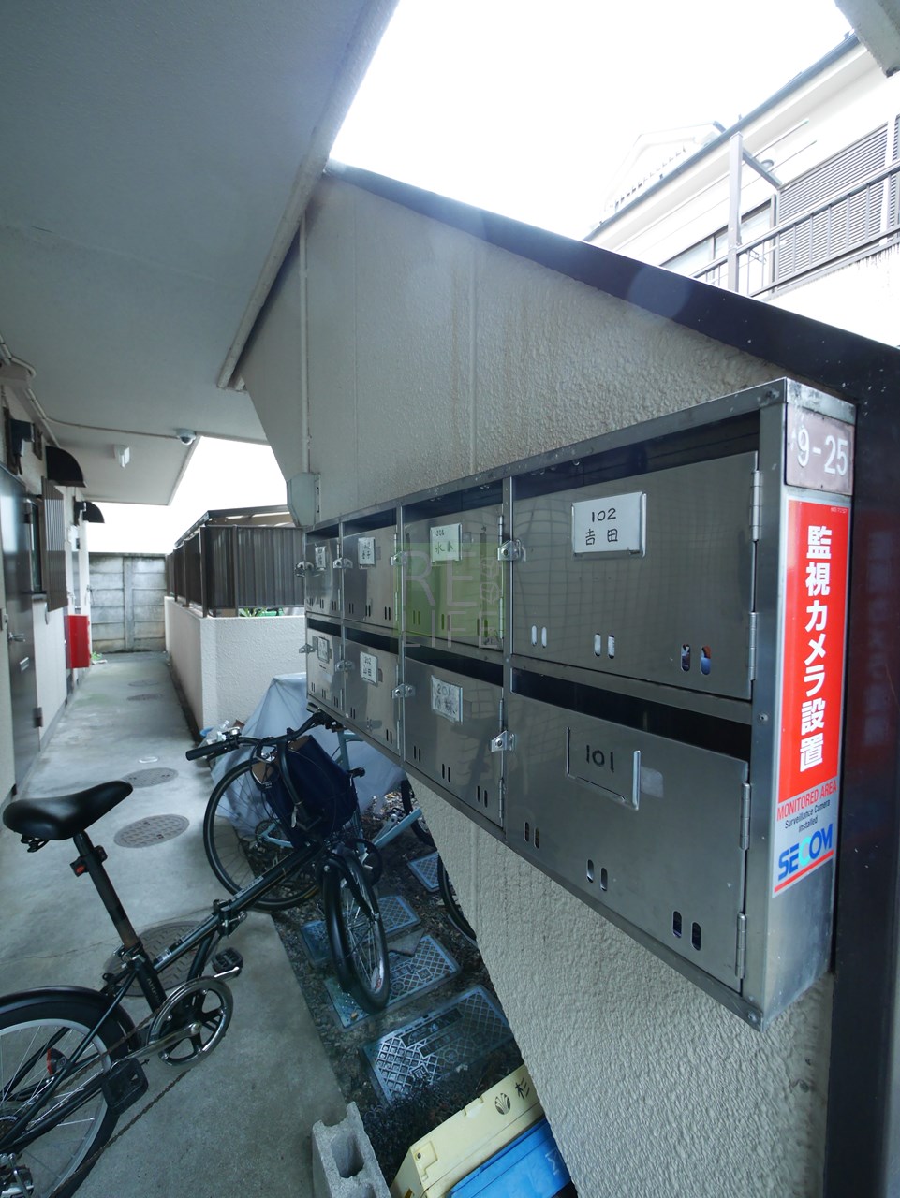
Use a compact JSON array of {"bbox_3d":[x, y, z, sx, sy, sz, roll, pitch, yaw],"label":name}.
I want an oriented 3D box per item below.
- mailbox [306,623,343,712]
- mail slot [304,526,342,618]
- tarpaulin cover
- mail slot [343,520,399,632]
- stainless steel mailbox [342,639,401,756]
[{"bbox_3d":[-0.273,0.170,1.271,0.121,0.220,0.287,-1,3,-32],"label":"mailbox"},{"bbox_3d":[-0.272,-0.065,1.262,0.121,0.220,0.287,-1,3,-32],"label":"mail slot"},{"bbox_3d":[-0.690,0.879,2.970,1.320,0.950,0.680,0,2,7],"label":"tarpaulin cover"},{"bbox_3d":[-0.114,-0.055,1.013,0.121,0.220,0.287,-1,3,-32],"label":"mail slot"},{"bbox_3d":[-0.114,0.180,1.022,0.121,0.220,0.287,-1,3,-32],"label":"stainless steel mailbox"}]

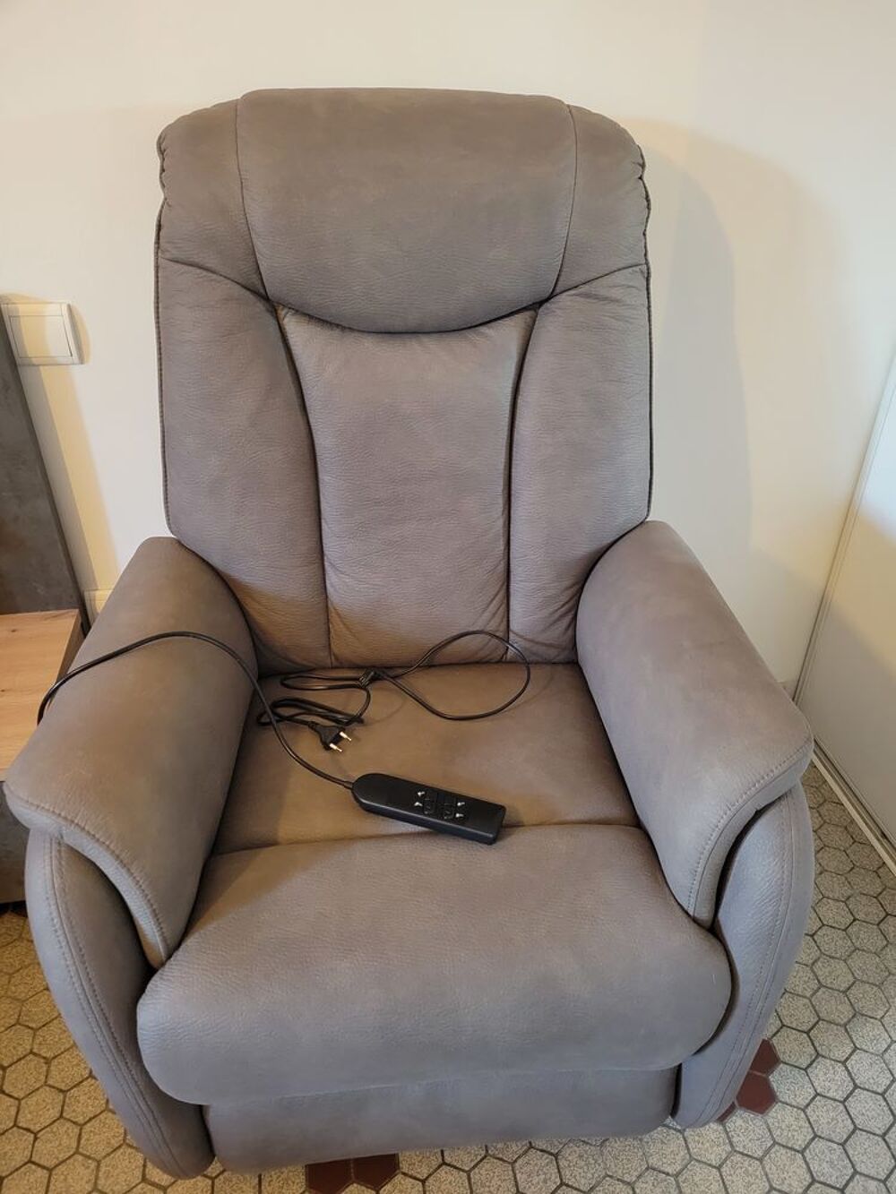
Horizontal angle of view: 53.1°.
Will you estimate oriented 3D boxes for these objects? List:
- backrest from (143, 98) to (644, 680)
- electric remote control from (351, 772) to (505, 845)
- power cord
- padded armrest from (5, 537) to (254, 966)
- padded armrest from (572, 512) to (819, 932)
[{"bbox_3d":[-0.051,-0.253,1.173,0.590,0.700,0.210,-3,13,-3],"label":"backrest"},{"bbox_3d":[-0.022,0.222,0.933,0.159,0.024,0.042,11,35,17],"label":"electric remote control"},{"bbox_3d":[-0.156,0.097,1.021,0.510,0.170,0.250,-3,33,-3],"label":"power cord"},{"bbox_3d":[-0.316,0.135,1.026,0.165,0.225,0.490,-3,30,-3],"label":"padded armrest"},{"bbox_3d":[0.241,0.104,1.060,0.165,0.225,0.490,-3,30,-3],"label":"padded armrest"}]

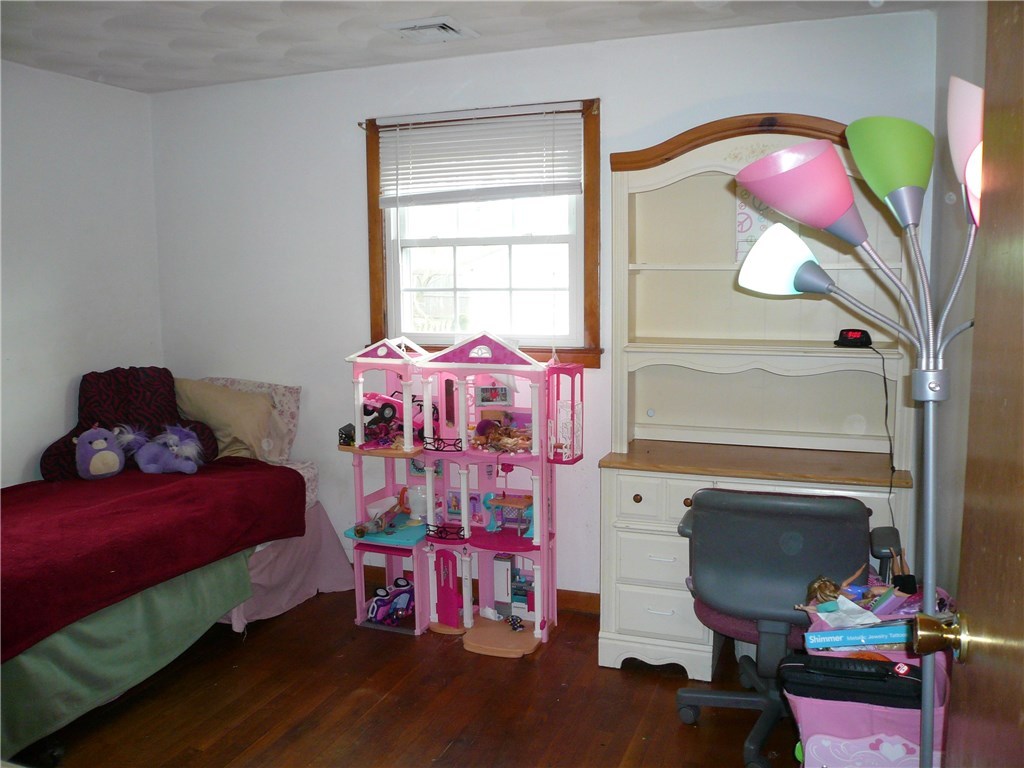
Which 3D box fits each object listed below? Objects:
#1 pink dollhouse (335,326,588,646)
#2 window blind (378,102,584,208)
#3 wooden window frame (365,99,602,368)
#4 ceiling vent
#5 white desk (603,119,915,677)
[{"bbox_3d":[-0.202,0.401,3.252,0.930,1.193,0.327,2,8,20],"label":"pink dollhouse"},{"bbox_3d":[-0.144,-0.915,3.363,0.902,0.376,0.043,2,8,20],"label":"window blind"},{"bbox_3d":[-0.144,-0.598,3.391,1.046,1.055,0.085,2,8,20],"label":"wooden window frame"},{"bbox_3d":[-0.293,-1.282,2.982,0.273,0.028,0.263,2,8,20],"label":"ceiling vent"},{"bbox_3d":[0.856,0.062,2.906,1.008,1.931,0.450,2,8,20],"label":"white desk"}]

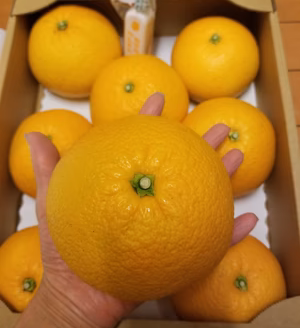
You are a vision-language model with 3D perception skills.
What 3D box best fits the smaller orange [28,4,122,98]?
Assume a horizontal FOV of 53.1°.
[{"bbox_3d":[-0.085,-0.129,0.351,0.106,0.093,0.106,0,70,0],"label":"smaller orange"}]

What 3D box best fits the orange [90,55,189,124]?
[{"bbox_3d":[-0.011,-0.065,0.327,0.106,0.093,0.106,0,70,0],"label":"orange"}]

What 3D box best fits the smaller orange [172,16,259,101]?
[{"bbox_3d":[0.076,-0.123,0.353,0.097,0.085,0.097,0,70,0],"label":"smaller orange"}]

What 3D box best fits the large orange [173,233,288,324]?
[{"bbox_3d":[0.067,0.112,0.264,0.098,0.087,0.098,0,70,0],"label":"large orange"}]

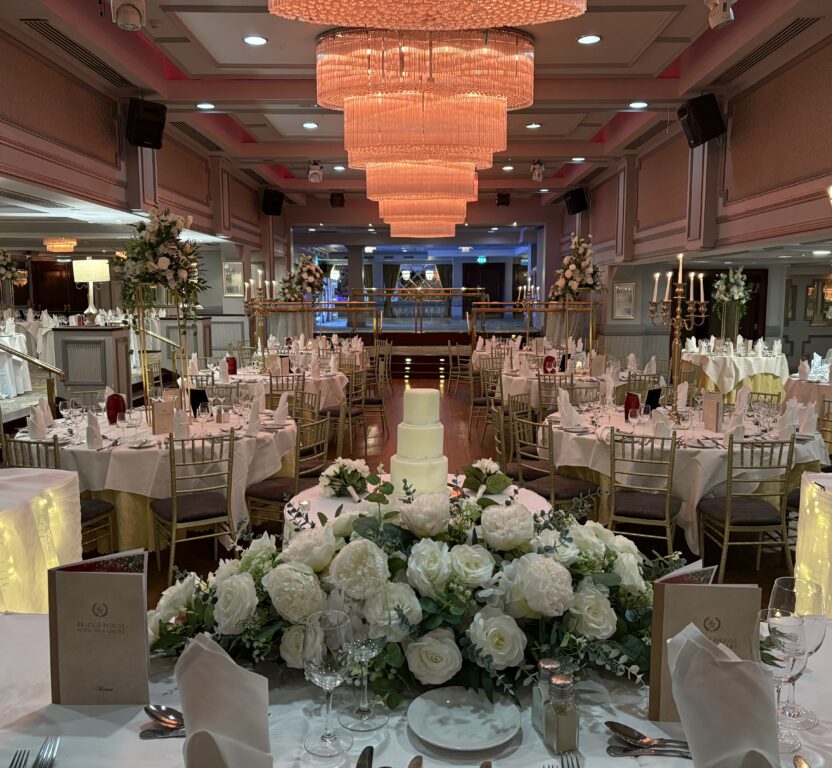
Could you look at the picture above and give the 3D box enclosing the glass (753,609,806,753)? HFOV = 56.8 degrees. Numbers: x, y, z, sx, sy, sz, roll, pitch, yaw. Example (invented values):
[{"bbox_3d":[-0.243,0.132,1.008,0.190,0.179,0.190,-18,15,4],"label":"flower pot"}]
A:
[{"bbox_3d":[0.506,0.411,1.068,0.066,0.182,0.066,0,7,1],"label":"glass"}]

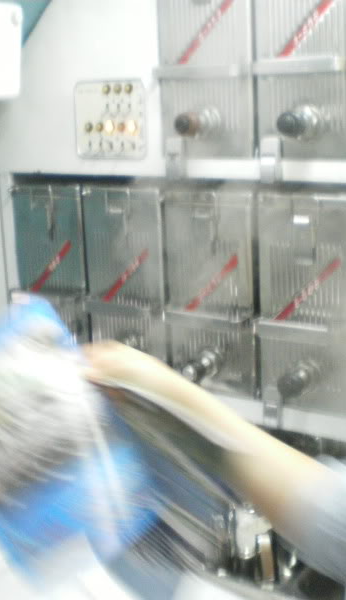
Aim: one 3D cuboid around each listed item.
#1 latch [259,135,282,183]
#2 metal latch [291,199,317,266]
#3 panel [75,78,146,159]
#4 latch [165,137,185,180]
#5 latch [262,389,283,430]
[{"bbox_3d":[0.164,-0.237,1.396,0.029,0.077,0.022,7,18,31],"label":"latch"},{"bbox_3d":[0.221,-0.112,1.398,0.038,0.107,0.020,7,18,31],"label":"metal latch"},{"bbox_3d":[-0.115,-0.337,1.550,0.143,0.141,0.015,7,18,31],"label":"panel"},{"bbox_3d":[0.005,-0.256,1.493,0.025,0.072,0.022,7,18,31],"label":"latch"},{"bbox_3d":[0.181,0.199,1.516,0.033,0.060,0.022,7,18,31],"label":"latch"}]

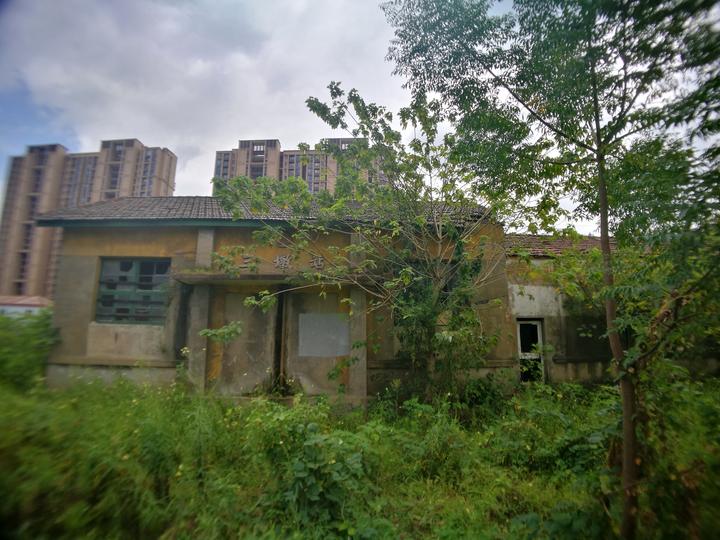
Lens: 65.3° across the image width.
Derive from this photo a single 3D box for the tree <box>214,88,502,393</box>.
[{"bbox_3d":[0.030,-0.750,12.000,6.200,6.700,5.000,0,-12,0],"label":"tree"}]

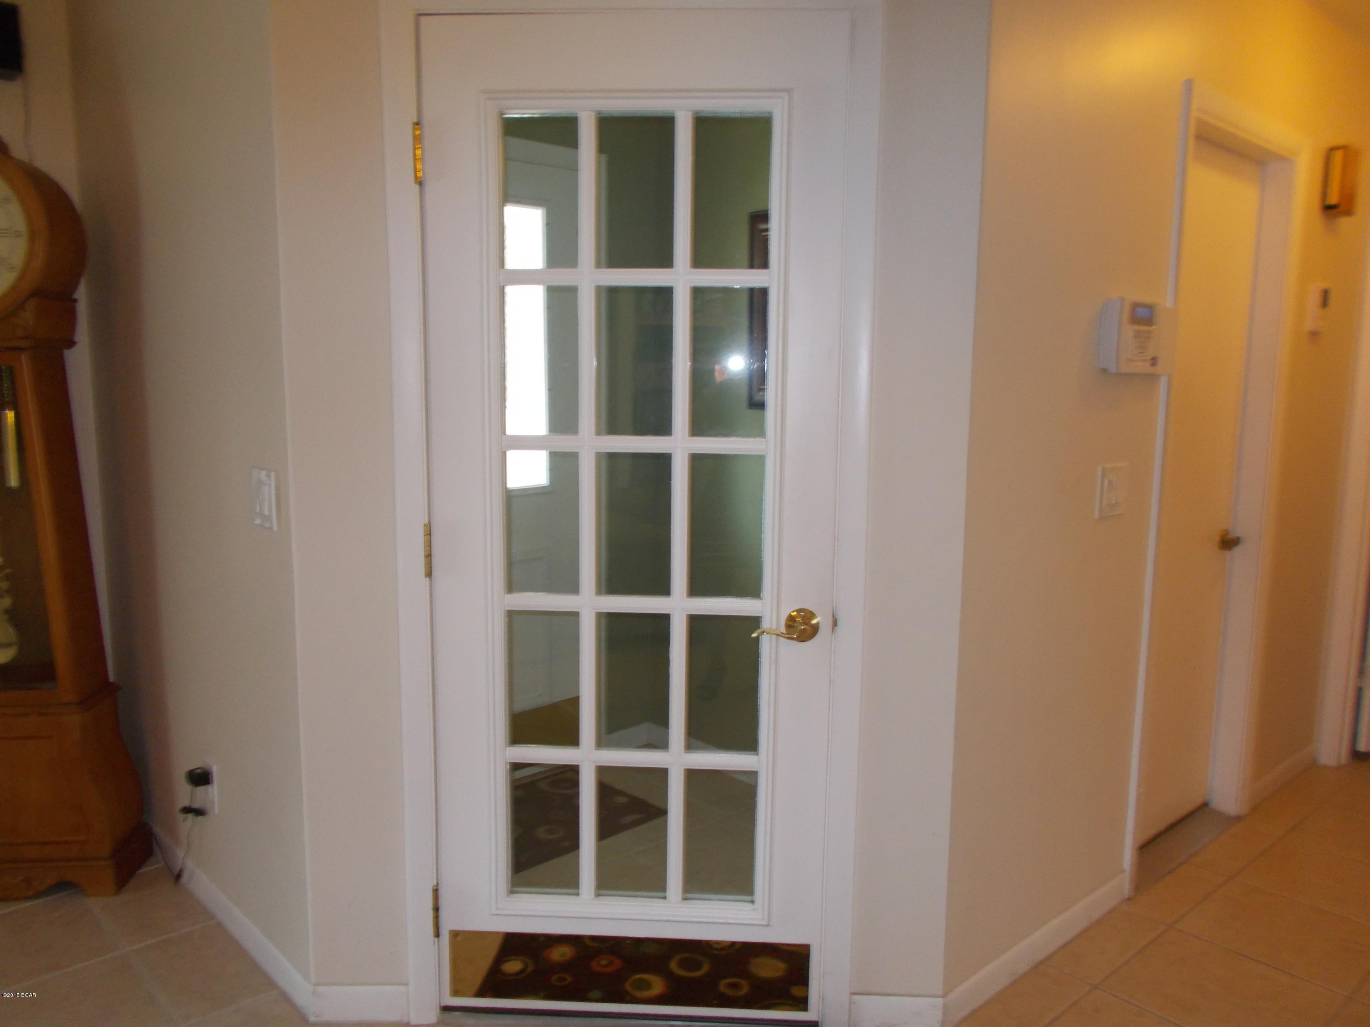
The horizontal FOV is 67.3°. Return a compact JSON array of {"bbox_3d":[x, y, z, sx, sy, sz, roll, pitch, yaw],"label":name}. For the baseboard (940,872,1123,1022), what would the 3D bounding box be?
[{"bbox_3d":[0.857,1.031,2.466,0.841,0.084,0.013,-6,10,-42],"label":"baseboard"}]

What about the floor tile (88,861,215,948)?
[{"bbox_3d":[-1.408,1.027,2.688,0.208,0.012,0.402,-7,11,-44],"label":"floor tile"}]

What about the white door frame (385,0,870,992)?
[{"bbox_3d":[-0.111,0.039,2.107,0.943,2.126,0.115,1,8,2],"label":"white door frame"}]

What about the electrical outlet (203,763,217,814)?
[{"bbox_3d":[-1.165,0.666,2.528,0.012,0.120,0.076,-7,11,-44],"label":"electrical outlet"}]

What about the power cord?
[{"bbox_3d":[-1.341,0.809,2.691,0.065,0.420,0.440,-7,11,-44],"label":"power cord"}]

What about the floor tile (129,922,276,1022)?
[{"bbox_3d":[-1.135,1.068,2.401,0.203,0.012,0.393,-7,11,-44],"label":"floor tile"}]

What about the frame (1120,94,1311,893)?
[{"bbox_3d":[1.481,-0.047,2.957,0.881,2.105,0.138,-6,10,-42],"label":"frame"}]

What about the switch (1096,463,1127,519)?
[{"bbox_3d":[1.017,-0.057,2.453,0.123,0.124,0.014,-6,10,-42],"label":"switch"}]

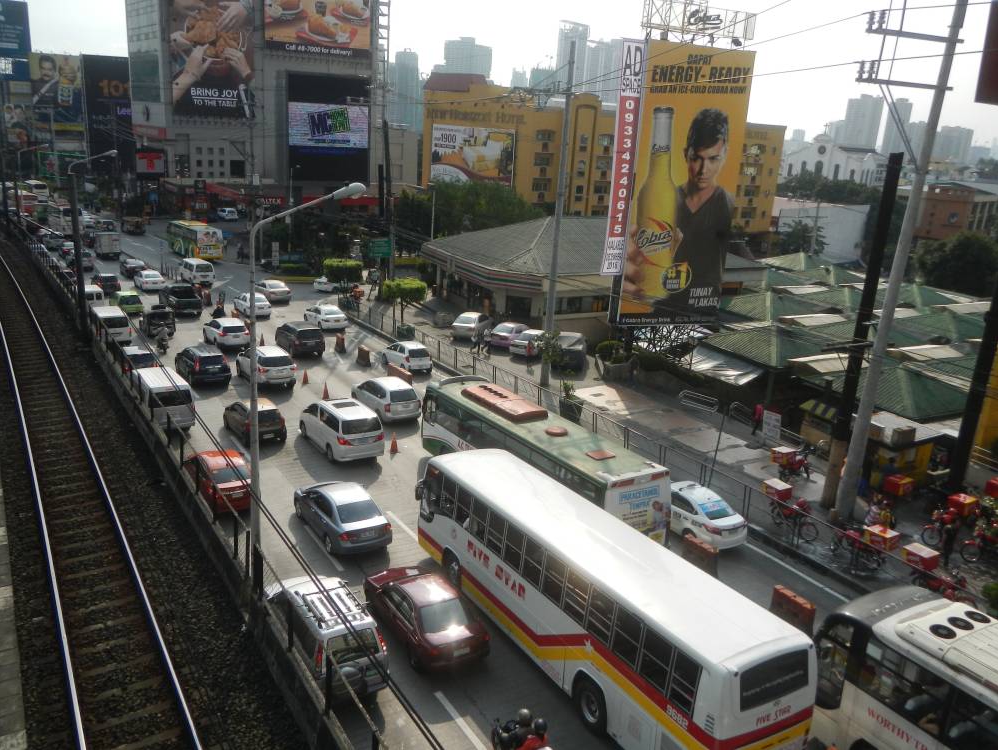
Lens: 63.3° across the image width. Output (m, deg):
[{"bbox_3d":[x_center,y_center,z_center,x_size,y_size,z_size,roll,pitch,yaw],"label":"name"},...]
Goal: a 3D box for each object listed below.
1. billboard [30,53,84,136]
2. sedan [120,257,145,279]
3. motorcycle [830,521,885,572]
[{"bbox_3d":[-91.773,-58.396,167.953,9.780,16.130,0.600,-5,18,-27],"label":"billboard"},{"bbox_3d":[-33.635,-9.816,74.388,1.720,1.450,4.500,-6,17,-32],"label":"sedan"},{"bbox_3d":[10.886,5.169,24.394,0.720,1.060,1.950,-5,16,-30],"label":"motorcycle"}]

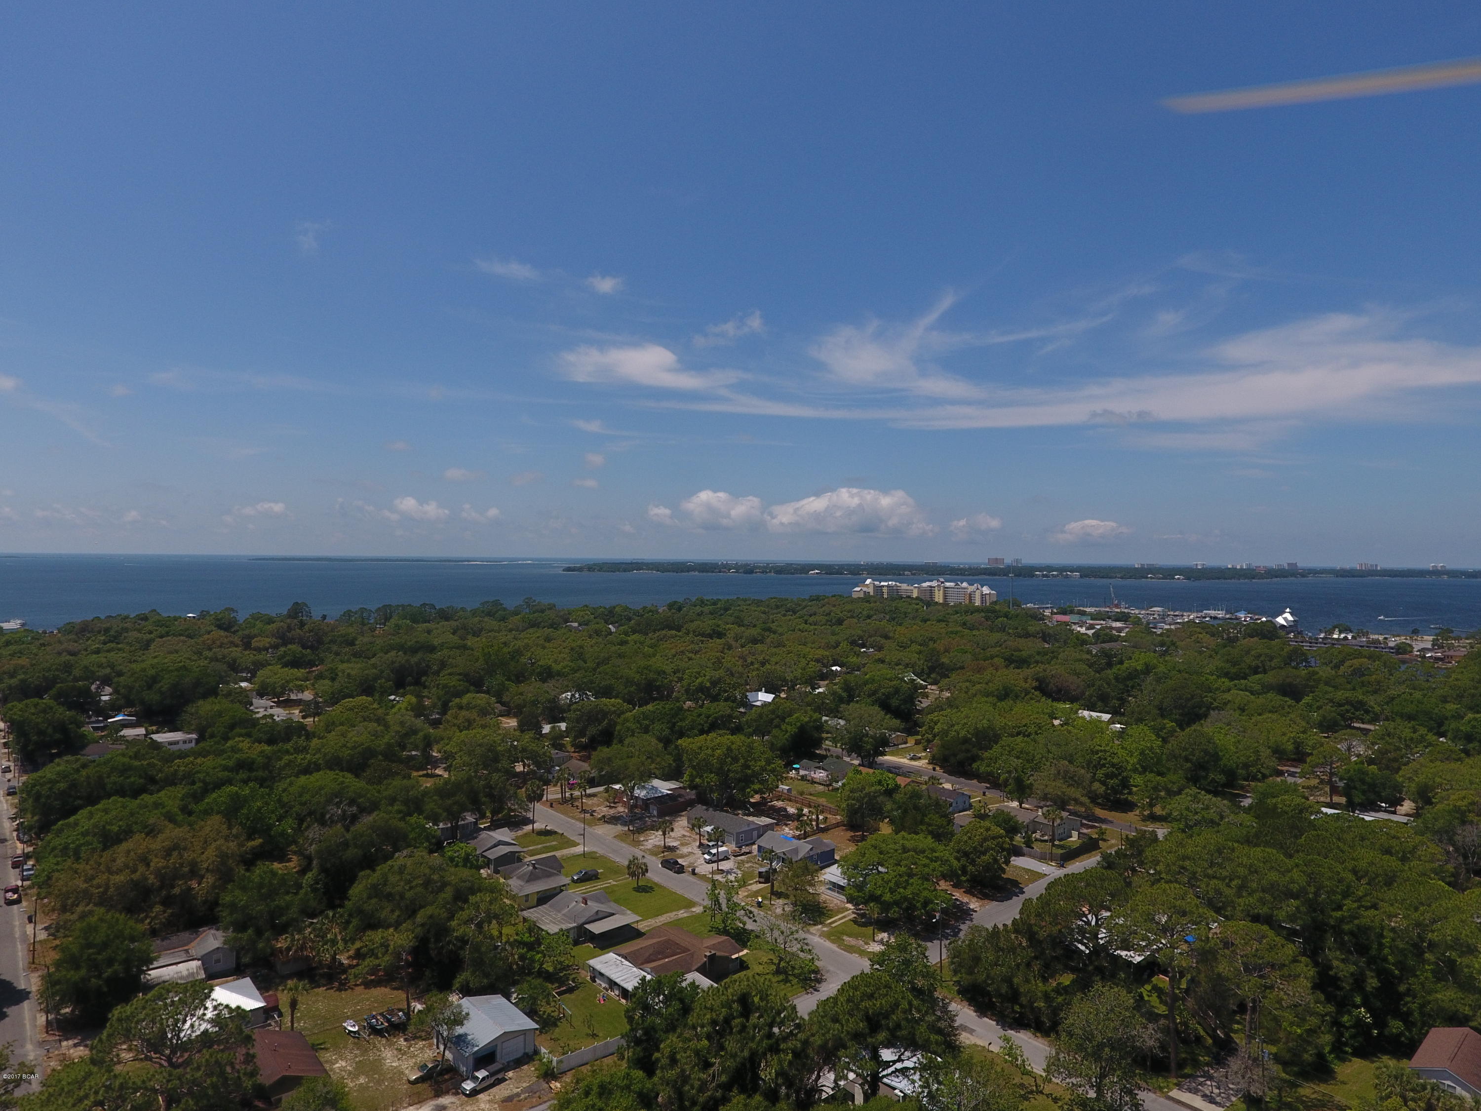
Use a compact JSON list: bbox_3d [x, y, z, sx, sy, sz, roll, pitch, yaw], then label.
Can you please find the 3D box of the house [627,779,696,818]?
[{"bbox_3d":[-20.500,63.900,225.280,14.500,4.300,16.200,1,0,-44],"label":"house"}]

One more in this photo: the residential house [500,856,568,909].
[{"bbox_3d":[-38.160,59.343,157.980,12.503,5.167,14.673,1,0,-41],"label":"residential house"}]

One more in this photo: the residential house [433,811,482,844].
[{"bbox_3d":[-67.920,63.200,202.770,11.000,4.700,8.700,1,0,-44],"label":"residential house"}]

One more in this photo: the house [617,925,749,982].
[{"bbox_3d":[-8.975,59.857,128.323,15.913,4.547,13.020,1,0,-41],"label":"house"}]

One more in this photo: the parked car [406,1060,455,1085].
[{"bbox_3d":[-36.598,61.116,101.176,4.900,1.420,1.800,1,0,-38],"label":"parked car"}]

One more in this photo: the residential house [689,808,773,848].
[{"bbox_3d":[-2.273,59.864,193.382,12.917,4.857,19.013,1,0,-41],"label":"residential house"}]

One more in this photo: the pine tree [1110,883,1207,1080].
[{"bbox_3d":[50.146,51.437,102.544,10.747,22.320,10.747,0,0,0],"label":"pine tree"}]

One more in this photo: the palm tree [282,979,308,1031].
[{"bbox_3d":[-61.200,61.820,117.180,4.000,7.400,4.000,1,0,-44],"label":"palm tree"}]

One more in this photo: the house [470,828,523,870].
[{"bbox_3d":[-49.559,59.477,173.821,9.610,4.753,12.193,1,0,-41],"label":"house"}]

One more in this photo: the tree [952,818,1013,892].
[{"bbox_3d":[45.534,56.297,161.111,11.160,12.710,11.160,0,0,0],"label":"tree"}]

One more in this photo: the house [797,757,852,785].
[{"bbox_3d":[25.790,64.050,258.310,13.000,5.000,13.000,1,0,-44],"label":"house"}]

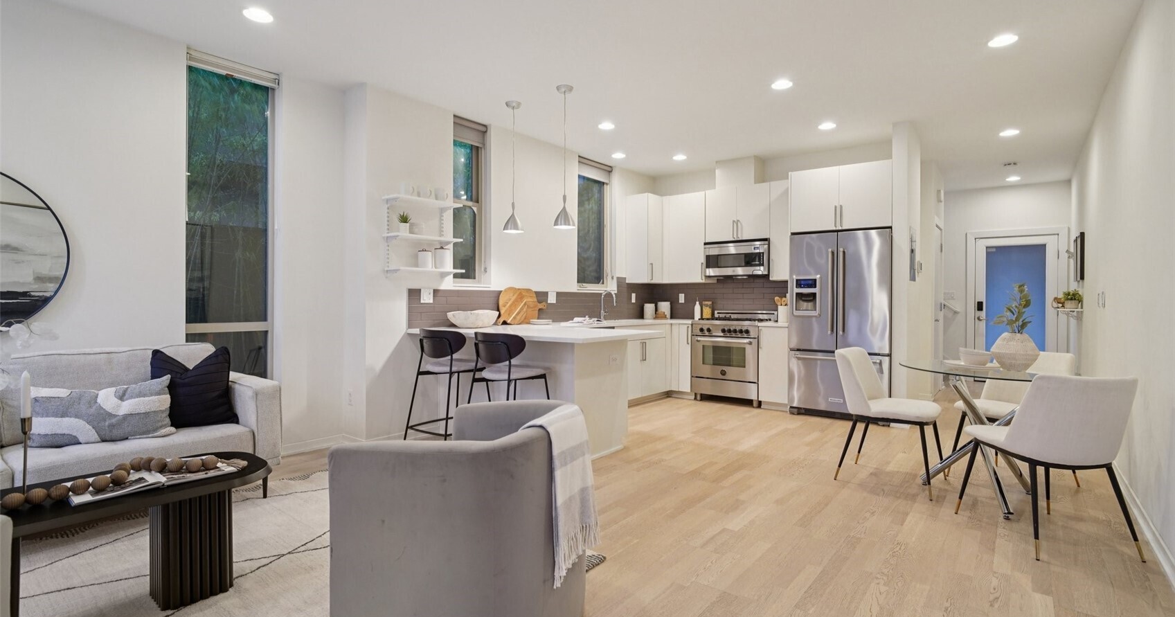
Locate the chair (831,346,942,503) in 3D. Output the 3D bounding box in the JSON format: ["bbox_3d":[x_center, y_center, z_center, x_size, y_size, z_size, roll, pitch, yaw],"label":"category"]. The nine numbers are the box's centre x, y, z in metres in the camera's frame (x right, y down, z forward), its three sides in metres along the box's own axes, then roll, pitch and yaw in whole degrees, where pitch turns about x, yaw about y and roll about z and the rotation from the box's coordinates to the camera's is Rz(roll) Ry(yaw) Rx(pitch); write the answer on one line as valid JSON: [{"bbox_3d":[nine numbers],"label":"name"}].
[{"bbox_3d":[1.929,0.678,3.327,0.560,0.830,0.490,1,1,40],"label":"chair"}]

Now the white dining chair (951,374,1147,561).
[{"bbox_3d":[2.184,0.689,2.494,0.500,0.800,0.560,0,1,2],"label":"white dining chair"}]

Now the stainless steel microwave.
[{"bbox_3d":[1.772,-0.557,5.981,0.755,0.395,0.400,1,1,40],"label":"stainless steel microwave"}]

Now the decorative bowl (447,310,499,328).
[{"bbox_3d":[-0.983,0.093,4.569,0.430,0.150,0.360,0,0,-12],"label":"decorative bowl"}]

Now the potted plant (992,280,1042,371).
[{"bbox_3d":[2.312,0.094,2.813,0.210,0.476,0.210,1,1,40],"label":"potted plant"}]

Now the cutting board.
[{"bbox_3d":[-0.635,-0.023,5.161,0.070,0.370,0.620,-9,-6,39],"label":"cutting board"}]

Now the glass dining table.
[{"bbox_3d":[2.314,0.707,2.909,1.060,0.754,1.060,1,1,40],"label":"glass dining table"}]

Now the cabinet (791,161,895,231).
[{"bbox_3d":[2.608,-1.062,5.257,0.915,0.610,0.620,1,1,40],"label":"cabinet"}]

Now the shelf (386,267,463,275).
[{"bbox_3d":[-1.275,-0.292,4.139,0.235,0.030,0.590,1,1,40],"label":"shelf"}]

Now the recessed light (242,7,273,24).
[{"bbox_3d":[-1.853,-1.644,2.939,0.160,0.025,0.160,1,1,40],"label":"recessed light"}]

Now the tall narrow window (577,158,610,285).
[{"bbox_3d":[0.051,-0.987,6.188,0.120,1.490,0.720,1,1,40],"label":"tall narrow window"}]

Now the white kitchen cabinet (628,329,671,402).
[{"bbox_3d":[0.390,0.573,5.909,0.610,0.790,0.930,1,1,40],"label":"white kitchen cabinet"}]

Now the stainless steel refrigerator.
[{"bbox_3d":[2.575,0.178,5.228,0.900,1.800,0.730,1,1,40],"label":"stainless steel refrigerator"}]

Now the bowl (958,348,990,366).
[{"bbox_3d":[2.252,0.283,3.032,0.165,0.080,0.165,1,0,37],"label":"bowl"}]

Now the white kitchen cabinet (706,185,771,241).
[{"bbox_3d":[1.786,-1.067,6.010,0.758,0.605,0.335,1,1,40],"label":"white kitchen cabinet"}]

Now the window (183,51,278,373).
[{"bbox_3d":[-2.430,-0.451,3.577,0.120,2.410,0.535,1,0,40],"label":"window"}]

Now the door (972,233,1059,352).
[{"bbox_3d":[5.944,0.027,7.264,0.900,2.075,0.050,1,0,40],"label":"door"}]

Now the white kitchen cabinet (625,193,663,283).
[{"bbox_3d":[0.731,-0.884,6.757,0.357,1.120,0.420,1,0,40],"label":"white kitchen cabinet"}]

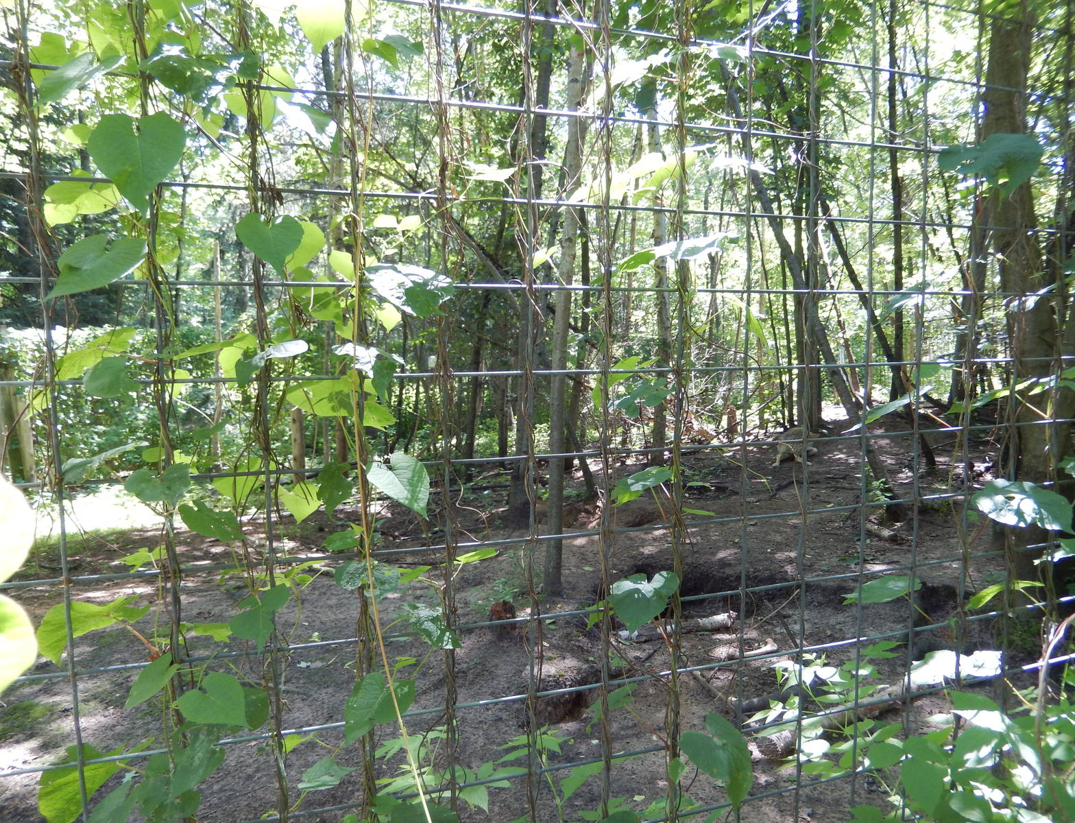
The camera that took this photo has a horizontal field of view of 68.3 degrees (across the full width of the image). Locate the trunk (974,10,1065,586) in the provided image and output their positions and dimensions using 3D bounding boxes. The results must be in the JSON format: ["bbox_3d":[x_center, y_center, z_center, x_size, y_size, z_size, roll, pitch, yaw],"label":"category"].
[{"bbox_3d":[3.090,-0.650,5.050,0.420,3.700,0.400,-2,7,31],"label":"trunk"}]

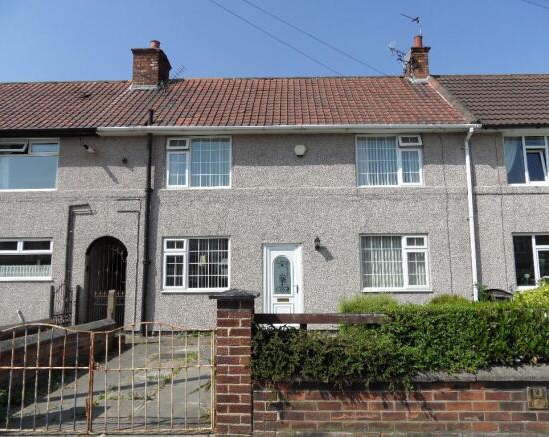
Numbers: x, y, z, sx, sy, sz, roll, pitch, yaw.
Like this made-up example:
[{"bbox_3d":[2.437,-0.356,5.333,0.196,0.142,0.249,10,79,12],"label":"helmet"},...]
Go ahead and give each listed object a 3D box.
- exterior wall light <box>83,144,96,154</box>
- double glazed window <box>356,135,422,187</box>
[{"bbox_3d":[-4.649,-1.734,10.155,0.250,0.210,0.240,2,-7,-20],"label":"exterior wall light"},{"bbox_3d":[2.843,-1.411,9.999,1.620,1.300,0.120,0,-6,1],"label":"double glazed window"}]

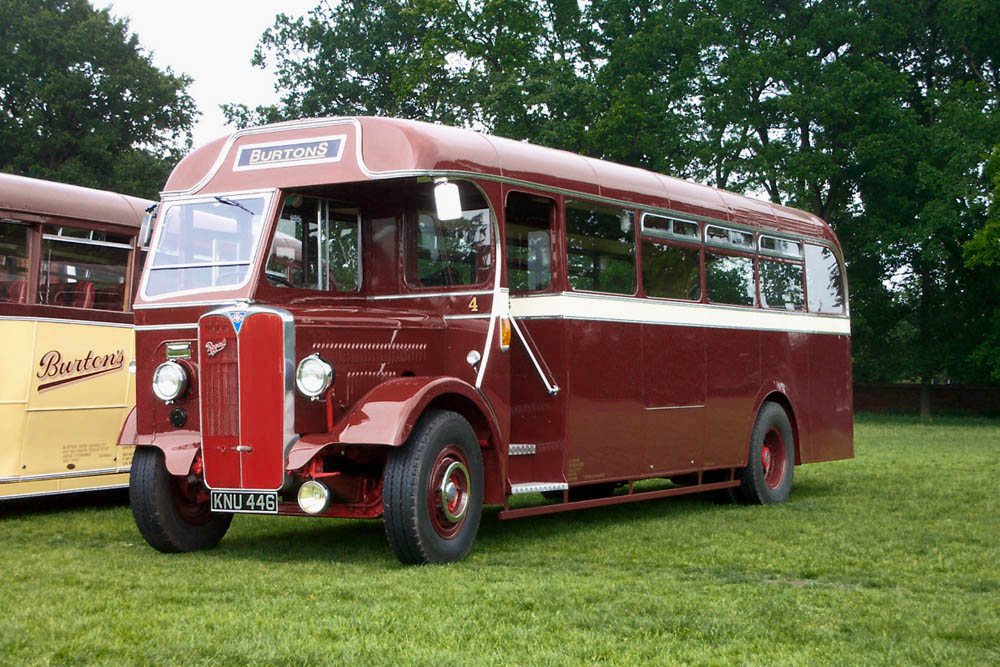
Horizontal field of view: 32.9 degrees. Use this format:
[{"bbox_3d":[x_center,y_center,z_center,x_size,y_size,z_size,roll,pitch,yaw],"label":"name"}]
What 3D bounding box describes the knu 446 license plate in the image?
[{"bbox_3d":[-1.568,1.038,10.418,0.525,0.132,0.020,-2,-3,30],"label":"knu 446 license plate"}]

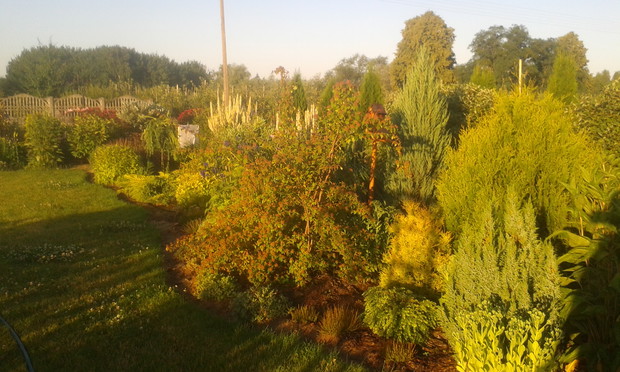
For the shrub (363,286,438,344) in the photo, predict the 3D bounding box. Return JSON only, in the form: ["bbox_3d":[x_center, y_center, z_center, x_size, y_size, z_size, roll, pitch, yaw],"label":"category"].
[{"bbox_3d":[0.579,0.799,3.315,0.450,0.250,0.420,2,10,10],"label":"shrub"}]

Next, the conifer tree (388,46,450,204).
[{"bbox_3d":[1.544,-0.815,7.274,0.860,2.190,0.860,-1,10,0],"label":"conifer tree"}]

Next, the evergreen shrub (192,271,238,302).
[{"bbox_3d":[-0.710,0.720,3.890,0.320,0.200,0.290,-2,10,-11],"label":"evergreen shrub"}]

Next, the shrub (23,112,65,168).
[{"bbox_3d":[-5.382,-0.940,10.500,0.800,1.120,0.750,-5,11,-27],"label":"shrub"}]

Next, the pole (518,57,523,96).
[{"bbox_3d":[3.963,-1.348,9.918,0.050,2.130,0.050,4,11,21],"label":"pole"}]

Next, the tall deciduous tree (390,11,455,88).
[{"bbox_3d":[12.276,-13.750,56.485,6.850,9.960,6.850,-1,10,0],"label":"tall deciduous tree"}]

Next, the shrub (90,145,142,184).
[{"bbox_3d":[-3.673,-0.431,9.770,0.890,0.680,0.850,-1,10,0],"label":"shrub"}]

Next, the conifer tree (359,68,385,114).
[{"bbox_3d":[1.877,-2.473,15.812,0.800,2.250,0.800,1,10,7],"label":"conifer tree"}]

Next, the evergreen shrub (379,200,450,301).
[{"bbox_3d":[0.791,0.455,3.923,0.500,0.710,0.470,2,10,12],"label":"evergreen shrub"}]

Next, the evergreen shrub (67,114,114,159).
[{"bbox_3d":[-5.258,-1.122,12.386,1.060,1.150,1.060,-1,10,0],"label":"evergreen shrub"}]

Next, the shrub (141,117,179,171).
[{"bbox_3d":[-3.095,-0.834,10.613,0.750,1.160,0.750,-1,10,0],"label":"shrub"}]

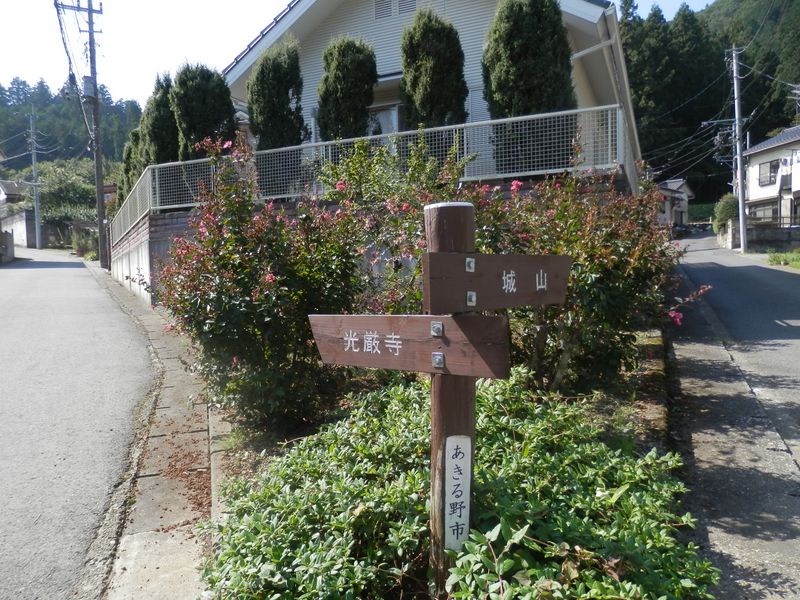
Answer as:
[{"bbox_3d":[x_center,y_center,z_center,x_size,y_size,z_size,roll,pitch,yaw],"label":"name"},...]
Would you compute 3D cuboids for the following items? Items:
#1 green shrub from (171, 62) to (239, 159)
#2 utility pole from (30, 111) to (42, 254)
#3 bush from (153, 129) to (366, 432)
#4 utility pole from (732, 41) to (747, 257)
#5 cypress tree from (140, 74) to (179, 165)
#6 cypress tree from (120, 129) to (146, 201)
[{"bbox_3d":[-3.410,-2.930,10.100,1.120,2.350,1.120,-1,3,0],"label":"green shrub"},{"bbox_3d":[-24.250,-7.900,38.500,0.360,9.100,0.360,-1,3,0],"label":"utility pole"},{"bbox_3d":[-0.810,-0.125,3.350,1.180,1.620,1.100,-1,3,0],"label":"bush"},{"bbox_3d":[17.630,-7.810,30.000,0.360,10.700,0.360,-1,3,0],"label":"utility pole"},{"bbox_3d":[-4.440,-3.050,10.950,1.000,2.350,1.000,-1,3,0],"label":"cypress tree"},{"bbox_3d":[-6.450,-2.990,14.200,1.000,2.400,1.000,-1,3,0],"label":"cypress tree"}]

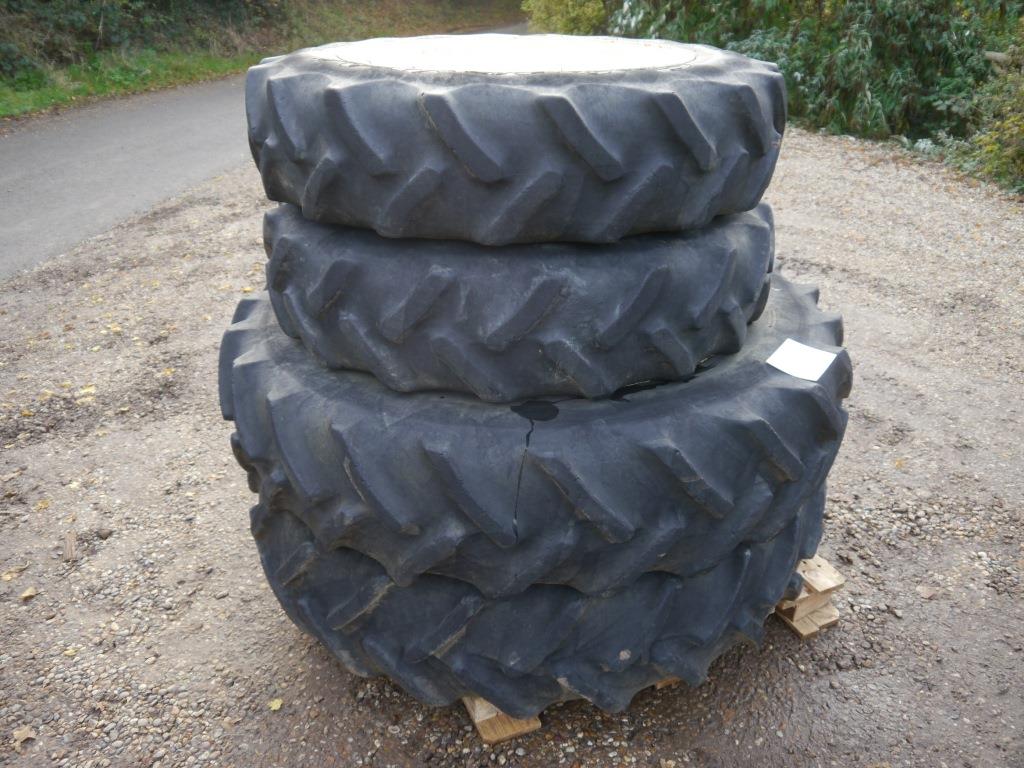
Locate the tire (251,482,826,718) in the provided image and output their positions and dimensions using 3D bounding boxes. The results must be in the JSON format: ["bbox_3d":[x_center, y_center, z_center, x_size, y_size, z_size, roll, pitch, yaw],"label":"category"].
[{"bbox_3d":[0.070,0.215,2.365,1.560,0.345,1.560,0,28,0],"label":"tire"}]

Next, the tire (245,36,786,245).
[{"bbox_3d":[0.012,-0.617,1.895,1.200,0.295,1.200,0,28,0],"label":"tire"}]

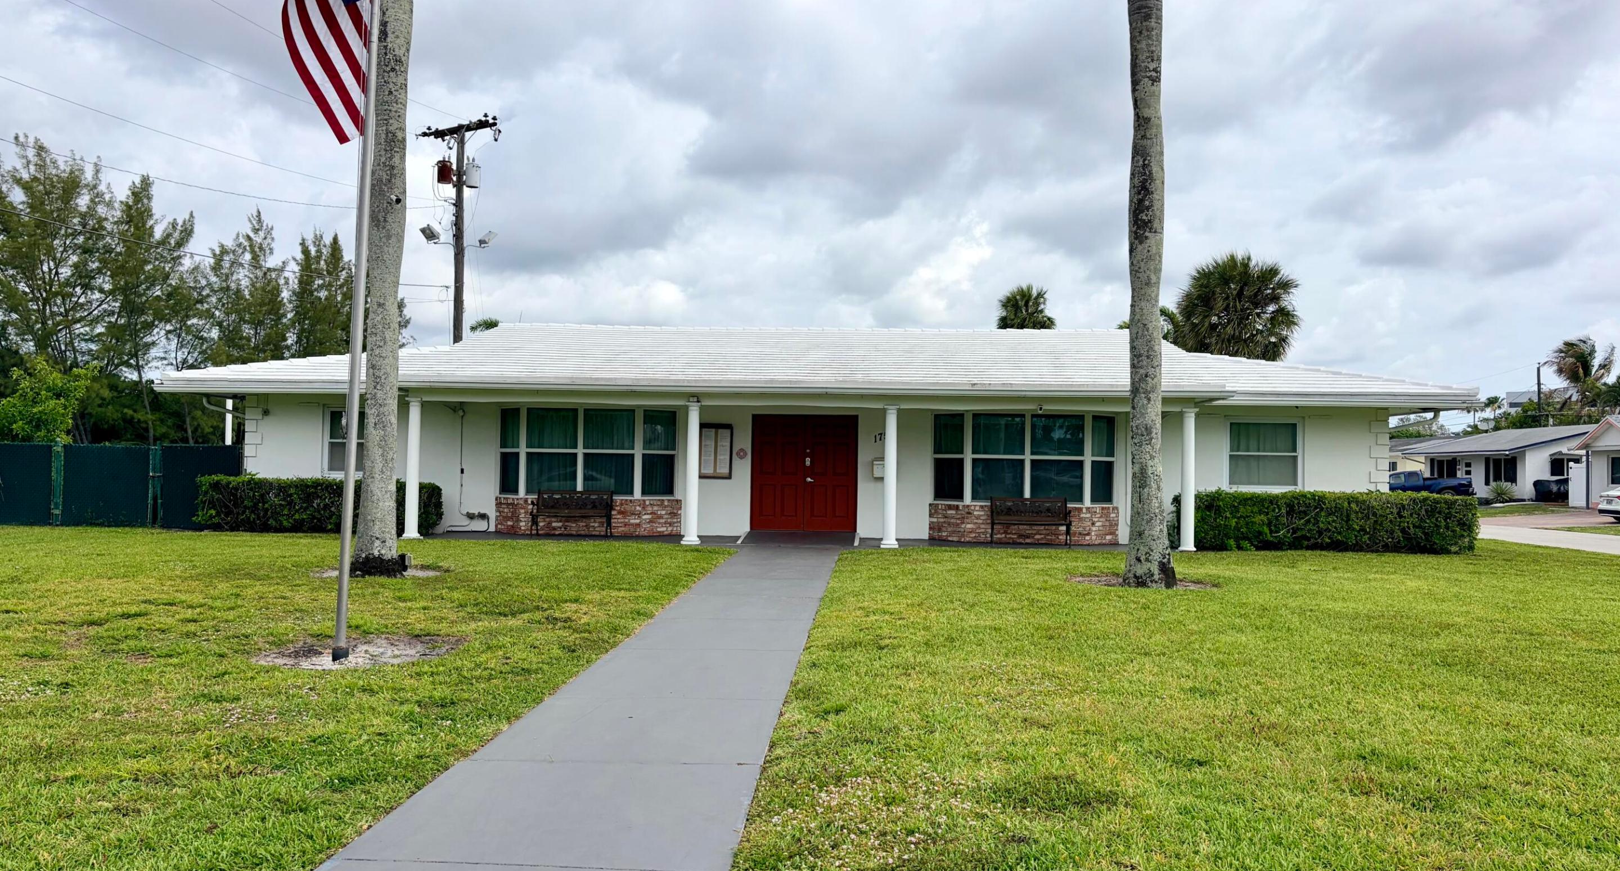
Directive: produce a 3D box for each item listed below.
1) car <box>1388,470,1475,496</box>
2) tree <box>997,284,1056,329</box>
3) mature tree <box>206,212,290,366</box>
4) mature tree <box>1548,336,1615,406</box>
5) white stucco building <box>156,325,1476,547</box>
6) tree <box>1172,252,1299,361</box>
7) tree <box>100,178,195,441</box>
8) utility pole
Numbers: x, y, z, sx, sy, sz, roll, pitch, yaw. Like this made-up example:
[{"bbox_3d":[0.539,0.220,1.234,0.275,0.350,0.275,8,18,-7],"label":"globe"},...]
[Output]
[{"bbox_3d":[26.900,2.520,54.700,5.500,1.800,1.900,0,-1,26],"label":"car"},{"bbox_3d":[10.260,-2.260,58.000,3.000,9.900,3.000,1,-1,0],"label":"tree"},{"bbox_3d":[-23.070,-3.590,50.000,3.600,11.200,3.600,1,-1,0],"label":"mature tree"},{"bbox_3d":[47.400,-1.170,75.000,4.400,9.900,4.400,1,-1,0],"label":"mature tree"},{"bbox_3d":[0.100,-0.200,23.800,20.400,4.000,11.400,1,-1,2],"label":"white stucco building"},{"bbox_3d":[12.550,-1.560,36.000,3.800,7.700,3.800,1,-1,0],"label":"tree"},{"bbox_3d":[-23.550,-3.610,43.000,3.500,11.000,3.500,1,-1,0],"label":"tree"},{"bbox_3d":[-9.400,-3.380,32.500,2.450,10.500,0.900,0,-1,26],"label":"utility pole"}]

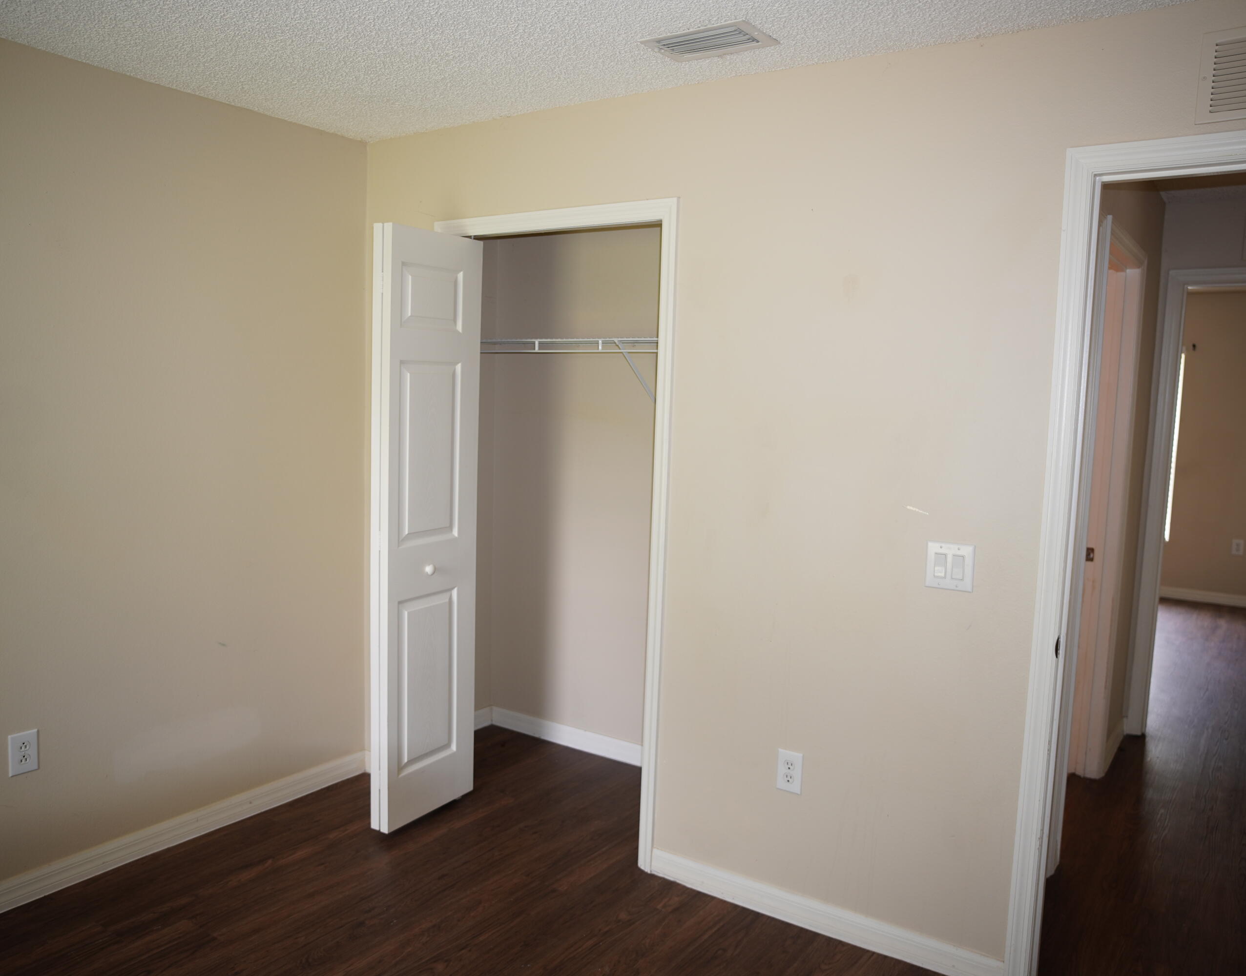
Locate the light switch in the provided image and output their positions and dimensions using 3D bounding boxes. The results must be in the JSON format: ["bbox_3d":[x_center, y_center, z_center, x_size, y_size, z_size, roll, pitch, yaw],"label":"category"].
[{"bbox_3d":[0.839,0.203,2.294,0.119,0.120,0.012,5,7,31],"label":"light switch"}]

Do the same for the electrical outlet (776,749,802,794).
[{"bbox_3d":[0.478,0.818,2.569,0.074,0.120,0.010,5,7,31],"label":"electrical outlet"}]

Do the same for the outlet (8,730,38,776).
[{"bbox_3d":[-1.684,0.748,2.501,0.010,0.119,0.074,6,7,35],"label":"outlet"}]

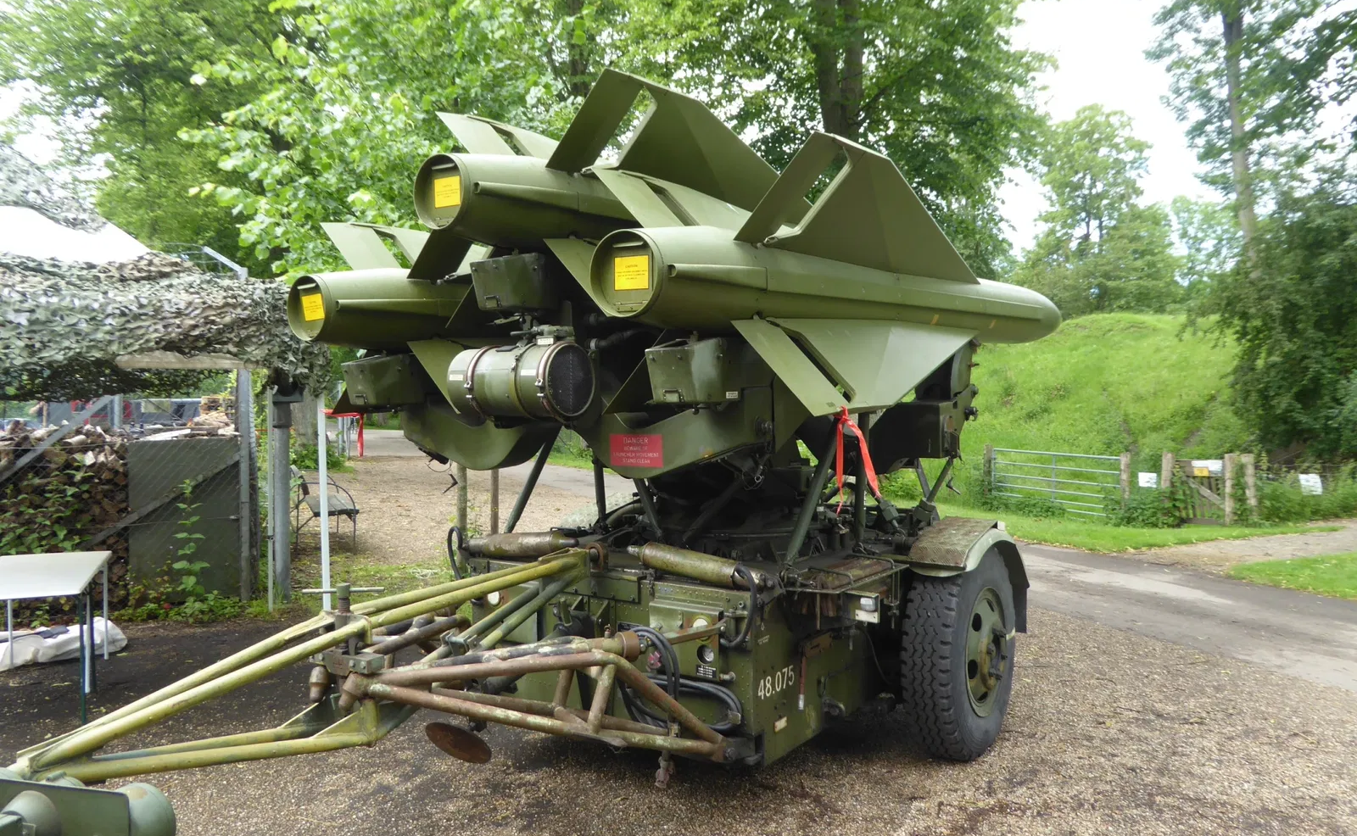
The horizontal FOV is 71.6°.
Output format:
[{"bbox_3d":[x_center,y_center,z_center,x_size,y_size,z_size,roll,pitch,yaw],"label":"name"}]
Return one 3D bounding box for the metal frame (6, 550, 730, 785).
[{"bbox_3d":[-0.949,0.956,2.983,1.400,0.740,2.120,-1,-1,36],"label":"metal frame"}]

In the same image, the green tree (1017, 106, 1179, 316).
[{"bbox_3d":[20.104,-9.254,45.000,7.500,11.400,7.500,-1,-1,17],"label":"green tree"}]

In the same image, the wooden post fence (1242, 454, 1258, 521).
[{"bbox_3d":[9.231,1.139,15.200,0.155,1.130,0.155,-1,-1,17],"label":"wooden post fence"}]

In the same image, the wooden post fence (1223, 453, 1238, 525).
[{"bbox_3d":[8.847,1.149,15.100,0.160,1.160,0.160,-1,-1,17],"label":"wooden post fence"}]

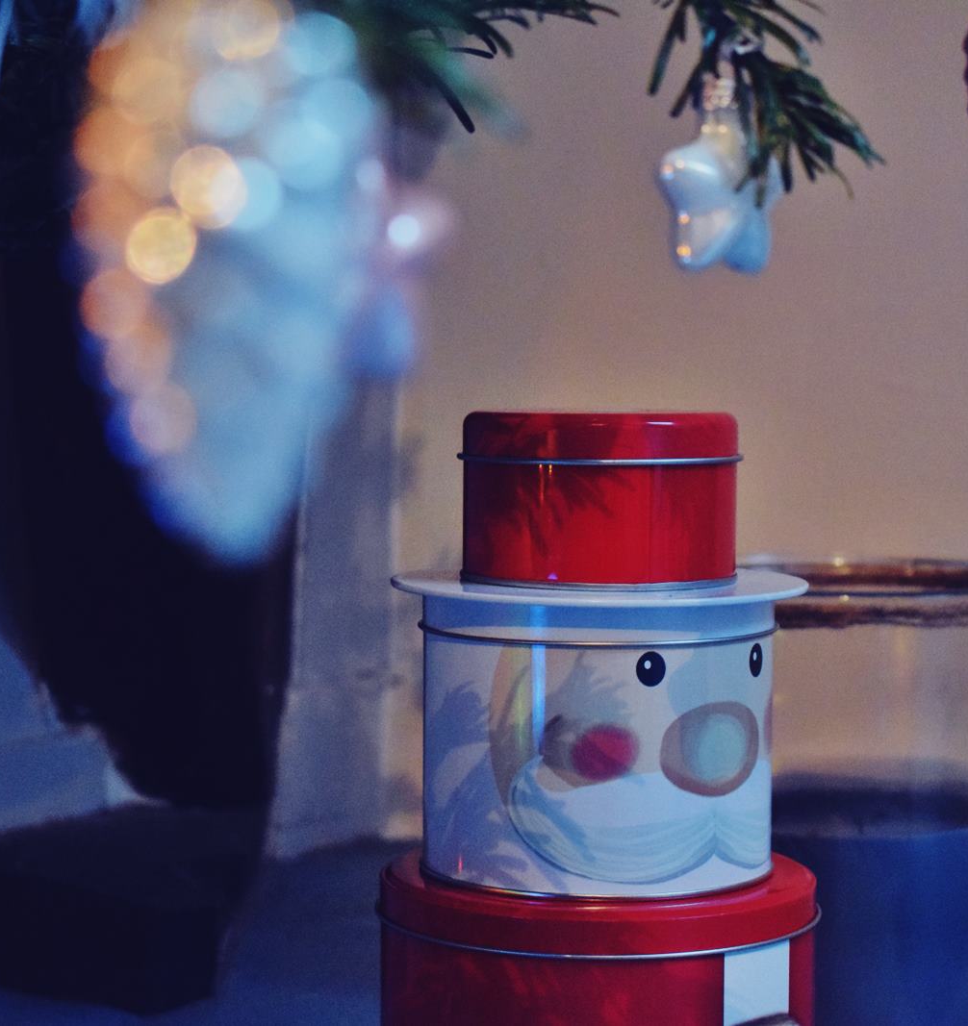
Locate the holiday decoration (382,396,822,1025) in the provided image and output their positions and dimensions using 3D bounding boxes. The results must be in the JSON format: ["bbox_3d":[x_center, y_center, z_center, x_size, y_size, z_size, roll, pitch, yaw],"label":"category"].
[{"bbox_3d":[0.042,0.100,0.965,0.160,0.272,0.160,1,3,0],"label":"holiday decoration"}]

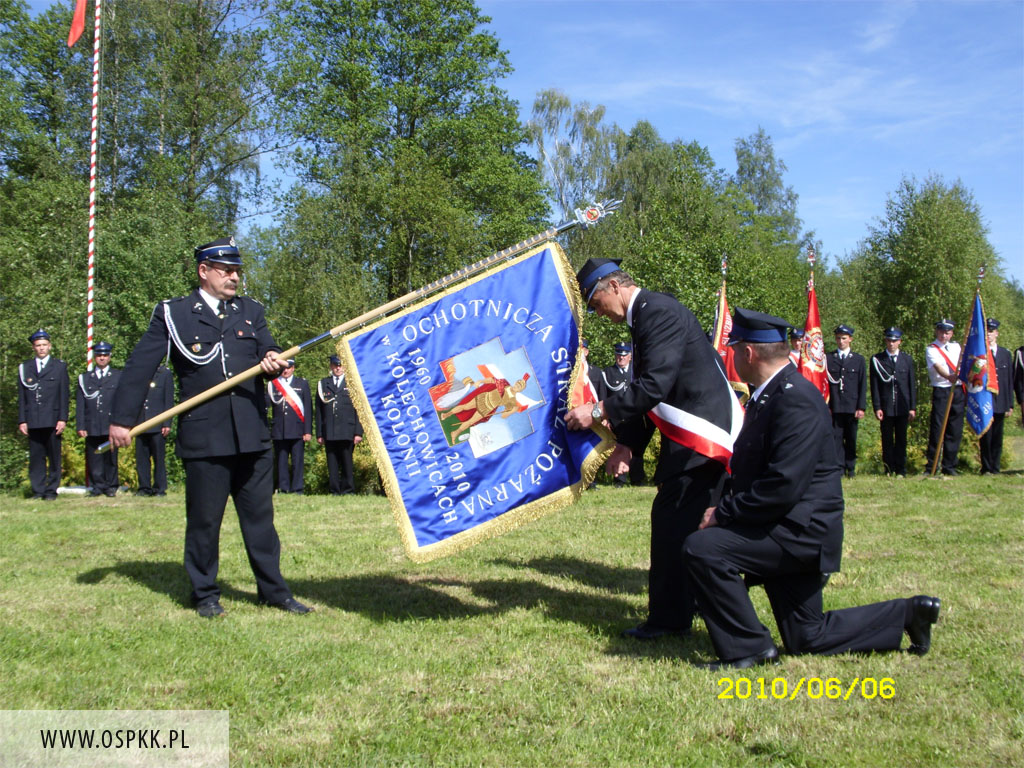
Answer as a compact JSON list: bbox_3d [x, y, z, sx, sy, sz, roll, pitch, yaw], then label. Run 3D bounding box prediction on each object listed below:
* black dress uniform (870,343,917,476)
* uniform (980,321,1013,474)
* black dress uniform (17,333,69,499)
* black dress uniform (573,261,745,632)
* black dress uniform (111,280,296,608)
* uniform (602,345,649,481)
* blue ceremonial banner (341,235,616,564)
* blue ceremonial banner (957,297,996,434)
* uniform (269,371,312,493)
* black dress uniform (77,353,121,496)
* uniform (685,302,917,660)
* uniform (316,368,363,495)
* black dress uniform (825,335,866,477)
[{"bbox_3d":[4.582,0.306,13.500,0.540,1.600,0.320,0,-1,13],"label":"black dress uniform"},{"bbox_3d":[5.623,0.157,13.100,0.500,1.780,0.350,0,-1,14],"label":"uniform"},{"bbox_3d":[-5.085,0.342,12.200,0.560,1.790,0.330,0,-1,-9],"label":"black dress uniform"},{"bbox_3d":[0.643,0.275,4.870,0.720,1.630,0.560,0,-1,2],"label":"black dress uniform"},{"bbox_3d":[-1.477,0.286,5.400,0.820,1.570,0.480,0,-1,-22],"label":"black dress uniform"},{"bbox_3d":[1.373,0.357,13.600,0.550,1.710,0.330,0,-1,6],"label":"uniform"},{"bbox_3d":[-0.140,0.078,5.000,1.120,1.040,0.200,-25,-2,5],"label":"blue ceremonial banner"},{"bbox_3d":[5.301,-0.222,12.800,0.450,1.620,0.360,0,-1,18],"label":"blue ceremonial banner"},{"bbox_3d":[-2.745,0.581,13.900,0.540,1.540,0.330,0,-1,-6],"label":"uniform"},{"bbox_3d":[-4.813,0.472,13.100,0.520,1.670,0.320,0,-1,-15],"label":"black dress uniform"},{"bbox_3d":[1.146,0.394,4.450,0.960,1.370,0.600,0,-1,-5],"label":"uniform"},{"bbox_3d":[-2.179,0.625,14.200,0.560,1.550,0.340,0,-1,0],"label":"uniform"},{"bbox_3d":[4.005,0.258,13.500,0.510,1.700,0.320,-1,-1,19],"label":"black dress uniform"}]

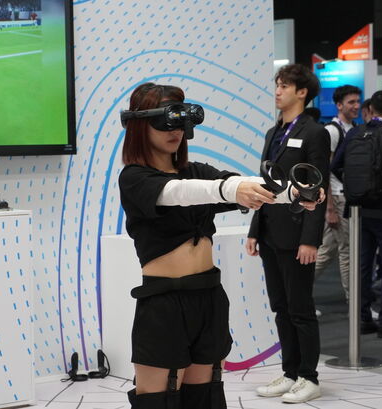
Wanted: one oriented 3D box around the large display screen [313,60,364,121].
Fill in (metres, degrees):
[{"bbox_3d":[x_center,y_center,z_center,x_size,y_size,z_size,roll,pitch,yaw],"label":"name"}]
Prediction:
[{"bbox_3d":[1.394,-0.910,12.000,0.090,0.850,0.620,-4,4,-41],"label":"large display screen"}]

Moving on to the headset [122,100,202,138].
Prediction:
[{"bbox_3d":[-0.094,-0.278,4.210,0.280,0.130,0.190,2,4,42],"label":"headset"}]

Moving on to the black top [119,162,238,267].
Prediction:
[{"bbox_3d":[-0.047,0.033,4.260,0.390,0.340,0.280,-4,4,-42],"label":"black top"}]

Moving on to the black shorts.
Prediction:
[{"bbox_3d":[-0.032,0.380,4.300,0.360,0.315,0.260,-3,4,-34],"label":"black shorts"}]

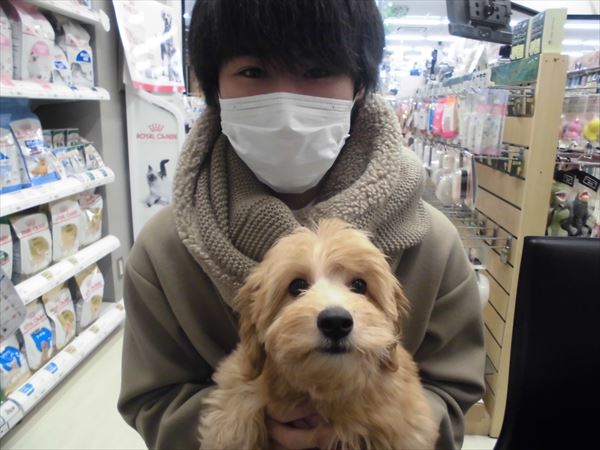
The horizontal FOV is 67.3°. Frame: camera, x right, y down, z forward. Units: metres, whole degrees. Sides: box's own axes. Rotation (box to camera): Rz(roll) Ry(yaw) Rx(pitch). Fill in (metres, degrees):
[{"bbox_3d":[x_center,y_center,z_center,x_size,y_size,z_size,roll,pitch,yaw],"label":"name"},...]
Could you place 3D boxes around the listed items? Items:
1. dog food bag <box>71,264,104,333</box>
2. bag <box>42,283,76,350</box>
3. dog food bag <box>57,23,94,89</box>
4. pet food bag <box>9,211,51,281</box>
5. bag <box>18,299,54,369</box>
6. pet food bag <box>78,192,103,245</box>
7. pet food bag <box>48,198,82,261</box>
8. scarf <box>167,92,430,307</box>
[{"bbox_3d":[-1.114,0.363,2.342,0.085,0.262,0.175,3,15,11],"label":"dog food bag"},{"bbox_3d":[-1.138,0.430,2.092,0.085,0.265,0.175,3,15,10],"label":"bag"},{"bbox_3d":[-1.096,-0.811,2.145,0.095,0.295,0.190,3,15,9],"label":"dog food bag"},{"bbox_3d":[-1.141,0.083,1.885,0.085,0.250,0.175,4,15,12],"label":"pet food bag"},{"bbox_3d":[-1.155,0.474,1.929,0.085,0.260,0.175,3,15,10],"label":"bag"},{"bbox_3d":[-1.103,-0.020,2.280,0.085,0.255,0.175,4,15,12],"label":"pet food bag"},{"bbox_3d":[-1.122,0.027,2.081,0.085,0.262,0.175,3,15,10],"label":"pet food bag"},{"bbox_3d":[0.004,-0.046,0.559,0.300,0.230,0.240,0,14,0],"label":"scarf"}]

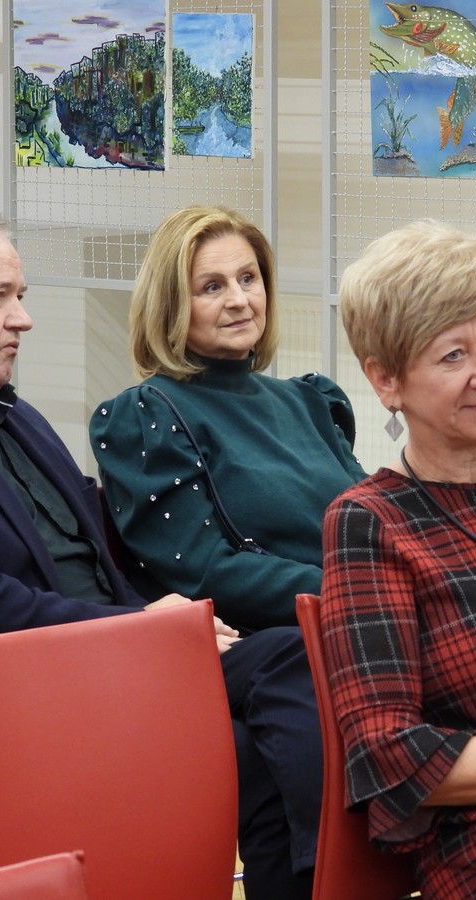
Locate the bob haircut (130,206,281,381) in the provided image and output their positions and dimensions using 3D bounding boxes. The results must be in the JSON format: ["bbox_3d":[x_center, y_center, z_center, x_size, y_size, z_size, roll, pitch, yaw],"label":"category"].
[{"bbox_3d":[-0.048,-0.232,4.670,0.210,0.250,0.210,-12,12,-33],"label":"bob haircut"}]

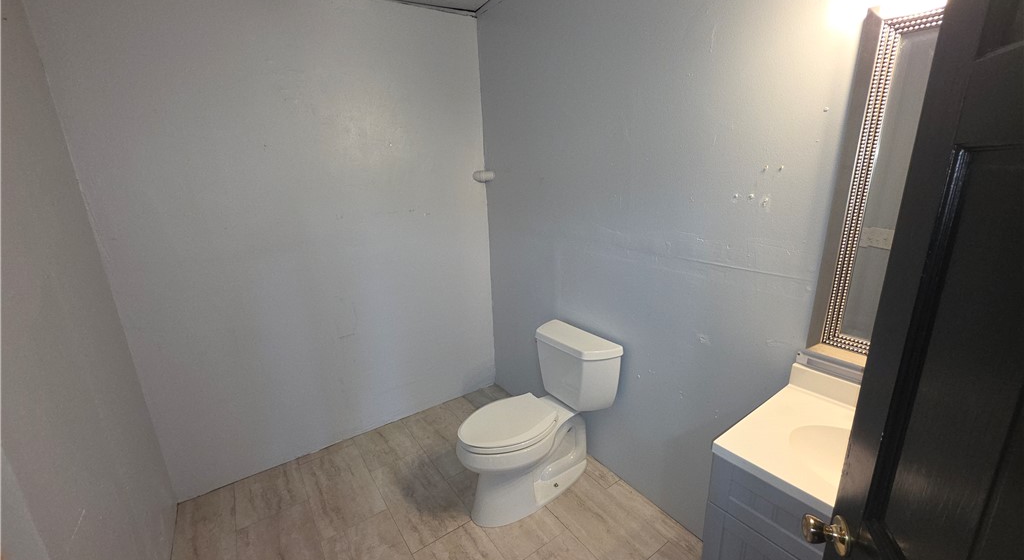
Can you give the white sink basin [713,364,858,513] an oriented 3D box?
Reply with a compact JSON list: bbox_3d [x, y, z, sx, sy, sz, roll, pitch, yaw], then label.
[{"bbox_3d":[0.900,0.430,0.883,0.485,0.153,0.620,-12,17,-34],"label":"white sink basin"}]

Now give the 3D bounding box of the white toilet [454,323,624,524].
[{"bbox_3d":[0.093,0.695,1.877,0.751,0.742,0.475,-12,17,-34],"label":"white toilet"}]

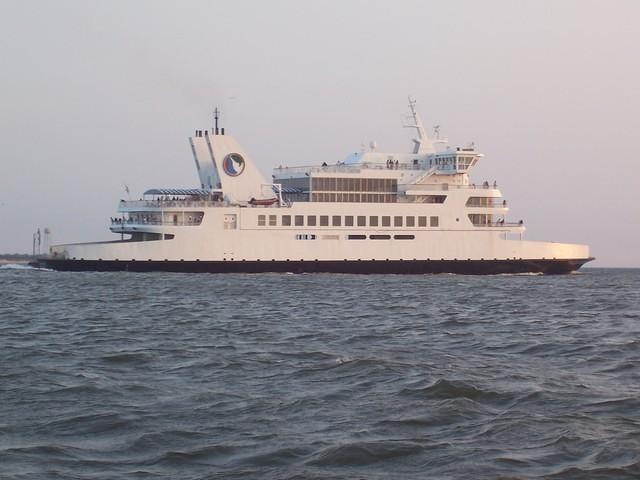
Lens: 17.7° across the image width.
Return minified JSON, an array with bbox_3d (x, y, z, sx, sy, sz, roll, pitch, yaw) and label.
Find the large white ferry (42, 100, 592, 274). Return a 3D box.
[{"bbox_3d":[1.300,-9.300,339.500,97.500,29.600,20.700,1,-1,-24],"label":"large white ferry"}]

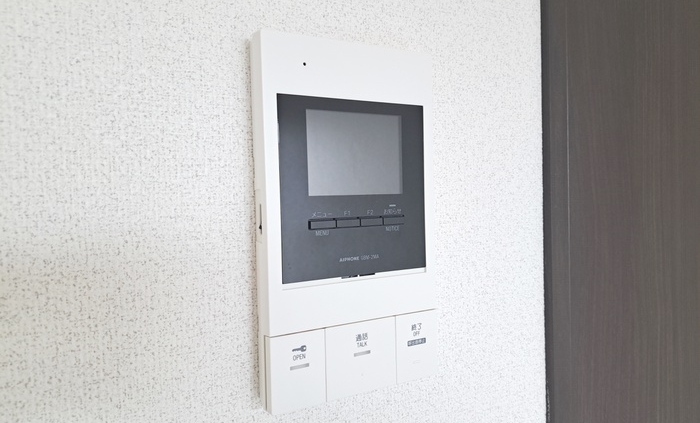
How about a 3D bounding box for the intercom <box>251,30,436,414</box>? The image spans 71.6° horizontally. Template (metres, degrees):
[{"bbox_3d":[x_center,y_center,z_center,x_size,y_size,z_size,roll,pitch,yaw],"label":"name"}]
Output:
[{"bbox_3d":[0.000,0.006,0.326,0.125,0.228,0.021,-3,3,-29],"label":"intercom"}]

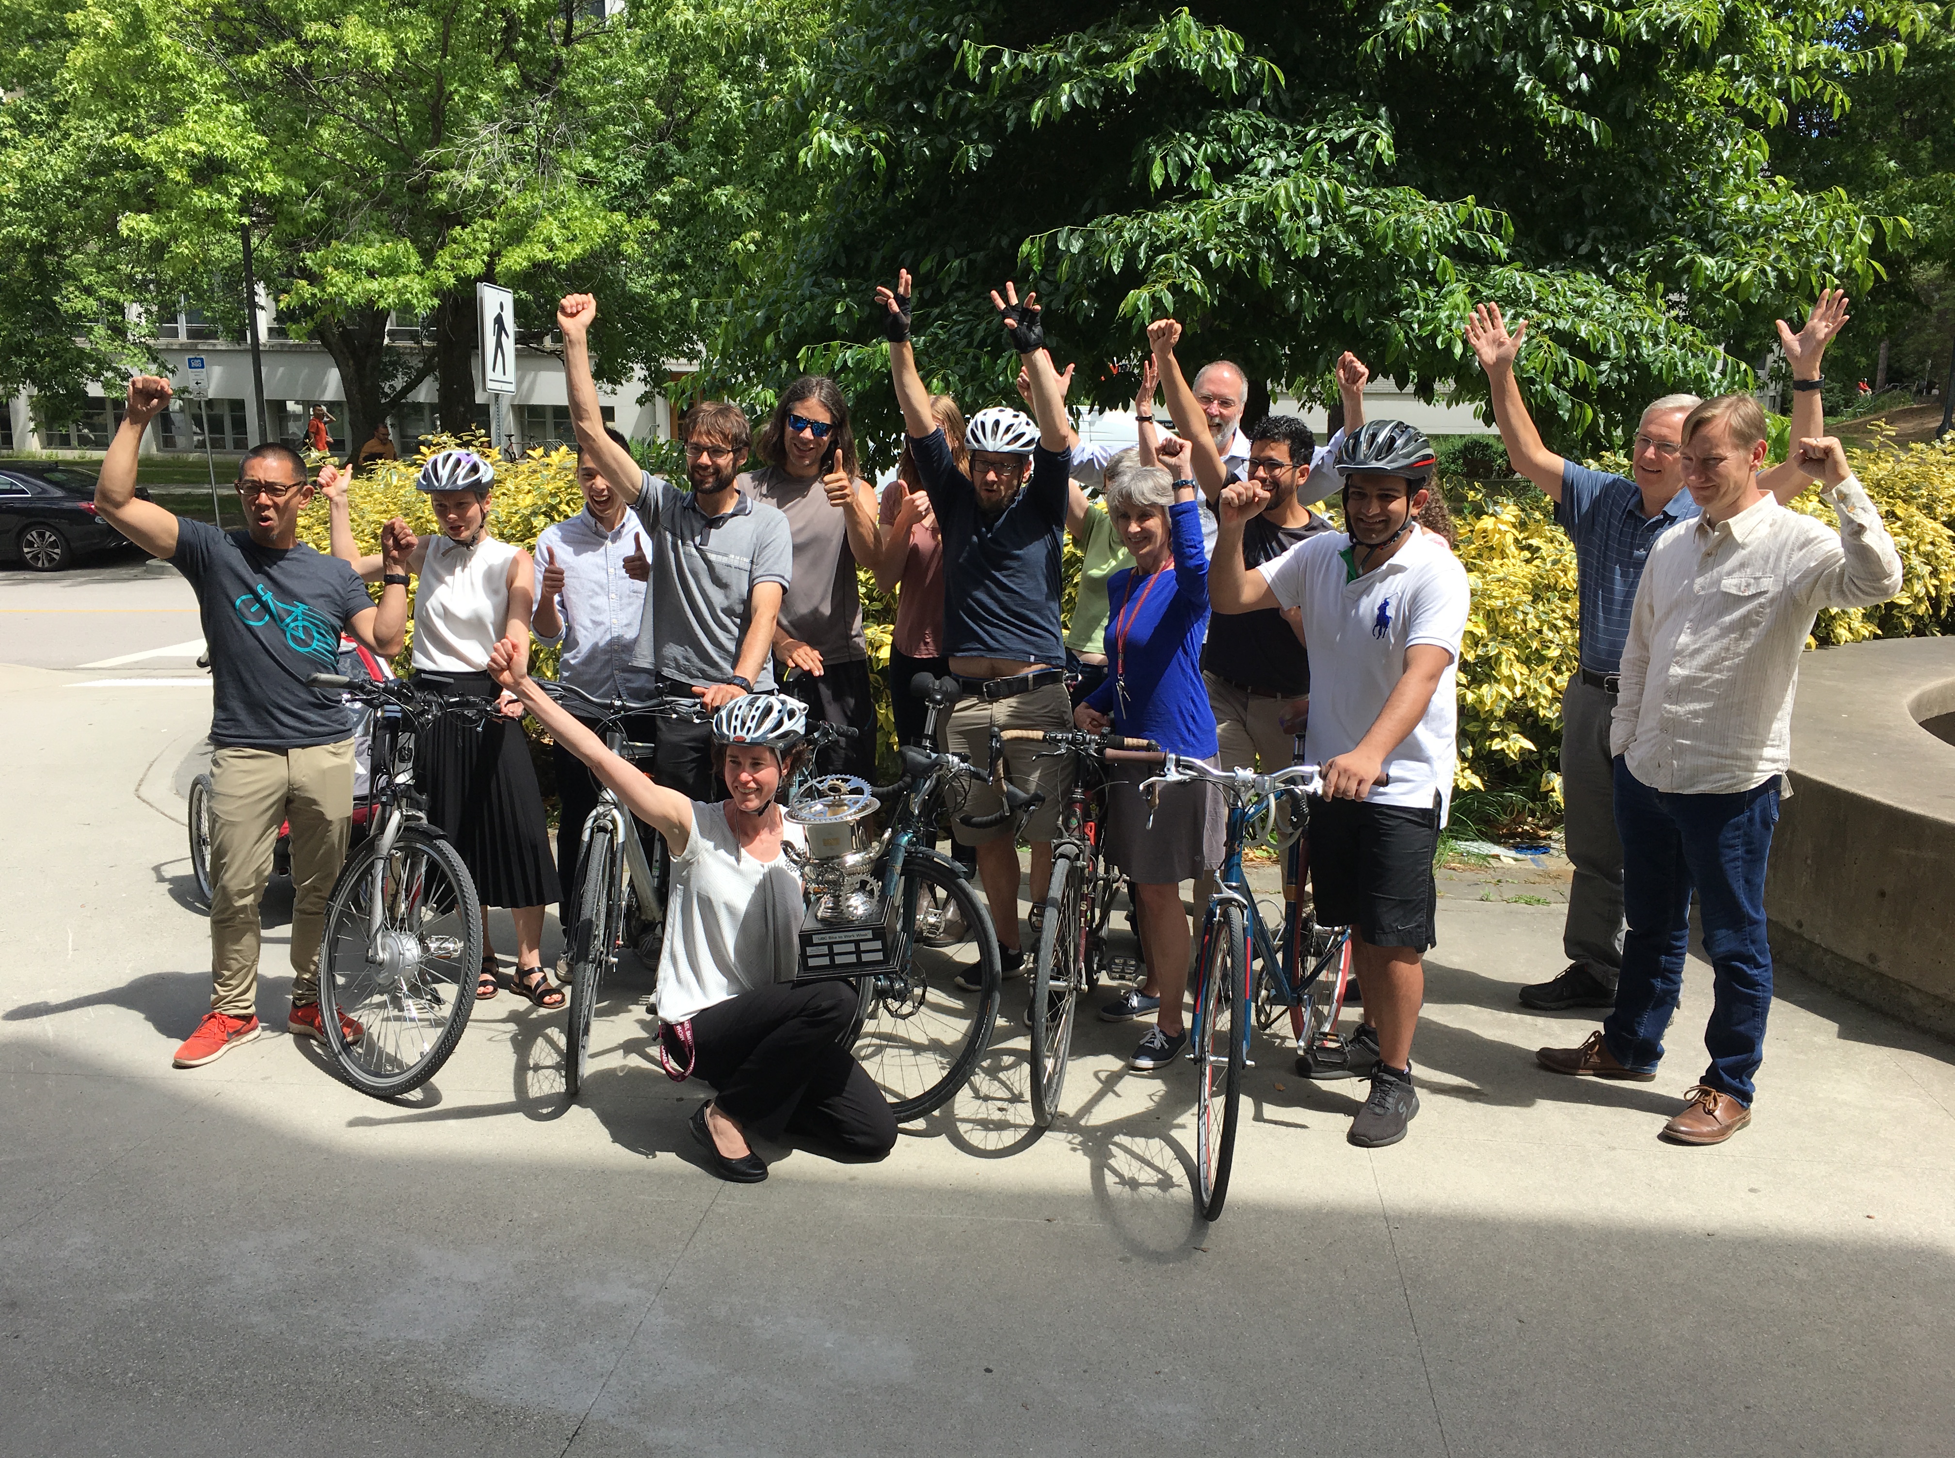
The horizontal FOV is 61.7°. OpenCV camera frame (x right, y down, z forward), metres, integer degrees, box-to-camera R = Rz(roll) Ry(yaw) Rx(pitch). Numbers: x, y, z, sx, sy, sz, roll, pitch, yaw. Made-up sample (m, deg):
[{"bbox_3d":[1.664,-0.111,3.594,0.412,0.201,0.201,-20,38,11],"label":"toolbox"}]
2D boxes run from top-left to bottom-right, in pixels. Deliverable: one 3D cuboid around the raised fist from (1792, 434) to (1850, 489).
[{"bbox_3d":[1.950,-0.617,3.781,0.115,0.115,0.110,-10,15,-44],"label":"raised fist"}]

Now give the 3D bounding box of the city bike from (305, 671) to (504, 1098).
[{"bbox_3d":[-1.590,0.304,4.845,0.600,1.100,1.650,-2,11,-8],"label":"city bike"}]

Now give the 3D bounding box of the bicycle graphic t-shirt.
[{"bbox_3d":[-1.925,-0.260,4.497,0.530,0.610,0.280,-4,11,-20],"label":"bicycle graphic t-shirt"}]

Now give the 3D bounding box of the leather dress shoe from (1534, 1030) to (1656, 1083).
[{"bbox_3d":[1.680,0.873,4.481,0.300,0.120,0.110,2,11,13],"label":"leather dress shoe"}]

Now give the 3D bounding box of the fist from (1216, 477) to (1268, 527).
[{"bbox_3d":[0.615,-0.528,3.807,0.110,0.110,0.100,2,11,11],"label":"fist"}]

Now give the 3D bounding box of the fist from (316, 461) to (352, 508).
[{"bbox_3d":[-1.885,-0.711,4.780,0.100,0.125,0.090,-2,10,-8],"label":"fist"}]

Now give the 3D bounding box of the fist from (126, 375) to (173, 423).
[{"bbox_3d":[-2.234,-0.892,4.420,0.110,0.115,0.100,8,10,-16],"label":"fist"}]

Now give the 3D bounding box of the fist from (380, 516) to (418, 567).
[{"bbox_3d":[-1.528,-0.497,4.330,0.100,0.125,0.100,-4,11,-20],"label":"fist"}]

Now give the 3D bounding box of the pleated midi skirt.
[{"bbox_3d":[-1.510,0.188,5.030,0.420,0.710,0.340,-3,10,-14],"label":"pleated midi skirt"}]

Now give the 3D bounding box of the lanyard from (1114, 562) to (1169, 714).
[{"bbox_3d":[0.448,-0.250,4.470,0.145,0.425,0.155,5,12,29],"label":"lanyard"}]

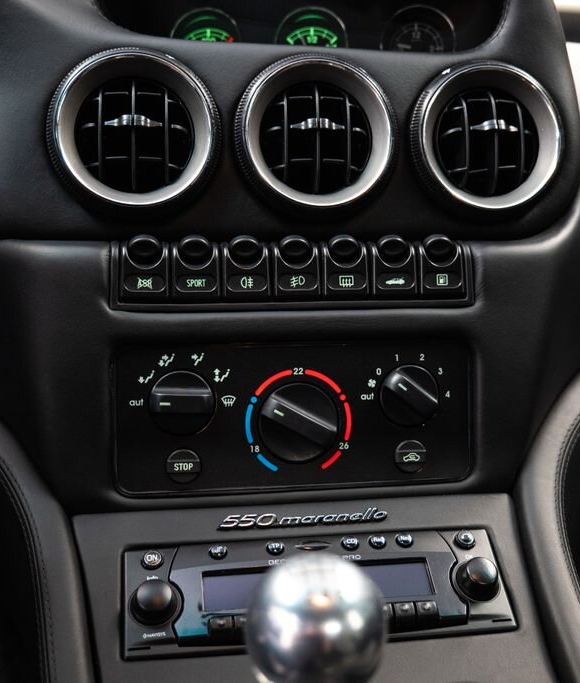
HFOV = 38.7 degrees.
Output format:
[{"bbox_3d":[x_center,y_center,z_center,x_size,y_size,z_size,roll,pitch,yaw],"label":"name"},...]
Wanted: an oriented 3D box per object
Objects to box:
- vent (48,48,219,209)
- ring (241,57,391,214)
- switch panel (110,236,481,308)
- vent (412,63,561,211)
[{"bbox_3d":[-0.084,-0.112,0.450,0.090,0.090,0.028,-1,-2,-9],"label":"vent"},{"bbox_3d":[0.014,-0.113,0.461,0.090,0.090,0.024,-1,-2,-9],"label":"ring"},{"bbox_3d":[0.005,-0.038,0.446,0.198,0.040,0.021,-1,-5,-9],"label":"switch panel"},{"bbox_3d":[0.112,-0.115,0.477,0.090,0.090,0.024,-1,-2,-9],"label":"vent"}]

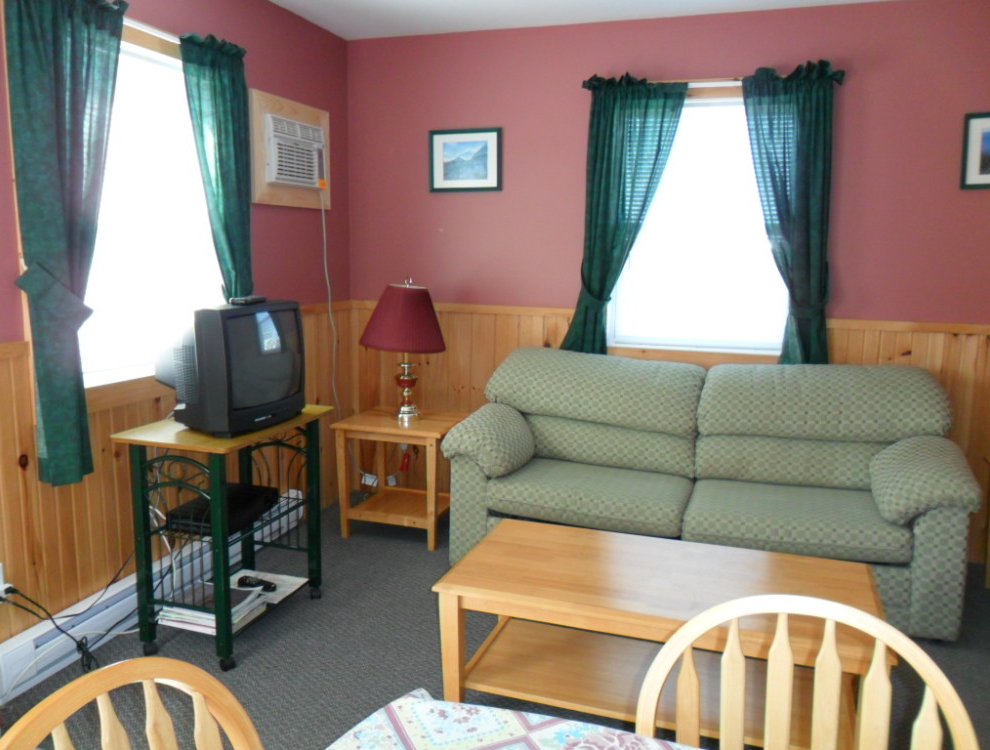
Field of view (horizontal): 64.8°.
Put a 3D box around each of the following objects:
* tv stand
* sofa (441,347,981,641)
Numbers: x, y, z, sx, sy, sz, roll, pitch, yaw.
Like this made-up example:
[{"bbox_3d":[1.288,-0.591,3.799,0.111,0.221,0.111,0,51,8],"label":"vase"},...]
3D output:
[{"bbox_3d":[-0.958,0.536,2.894,0.458,0.752,0.715,4,10,18],"label":"tv stand"},{"bbox_3d":[0.849,0.399,3.398,2.020,0.916,0.840,4,10,18],"label":"sofa"}]

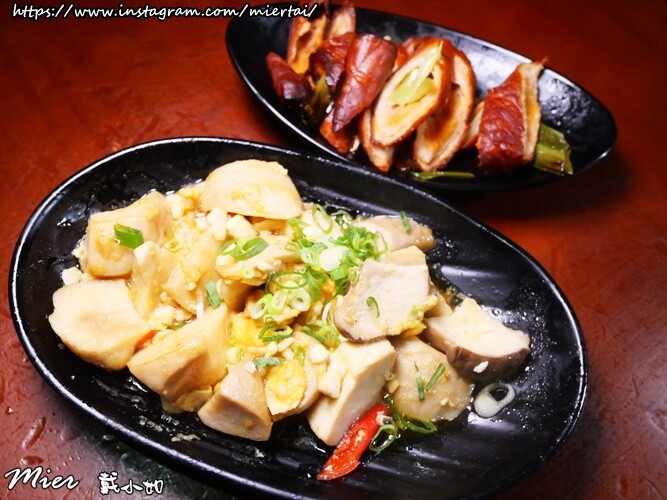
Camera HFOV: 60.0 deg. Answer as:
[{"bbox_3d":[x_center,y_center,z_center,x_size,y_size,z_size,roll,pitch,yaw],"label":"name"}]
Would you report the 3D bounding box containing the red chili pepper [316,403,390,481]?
[{"bbox_3d":[0.009,0.079,0.238,0.040,0.011,0.015,-38,62,-25],"label":"red chili pepper"}]

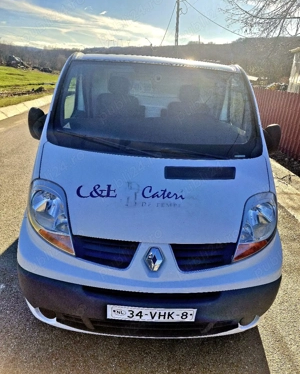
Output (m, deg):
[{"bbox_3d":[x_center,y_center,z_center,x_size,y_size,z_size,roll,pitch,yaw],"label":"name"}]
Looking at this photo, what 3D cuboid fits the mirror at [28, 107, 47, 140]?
[{"bbox_3d":[-0.922,-0.540,2.257,0.210,0.270,0.150,3,22,-2],"label":"mirror"}]

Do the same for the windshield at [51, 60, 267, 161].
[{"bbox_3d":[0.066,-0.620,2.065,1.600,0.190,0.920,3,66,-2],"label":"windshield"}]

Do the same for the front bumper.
[{"bbox_3d":[0.003,0.710,1.772,1.820,0.420,0.440,3,22,-2],"label":"front bumper"}]

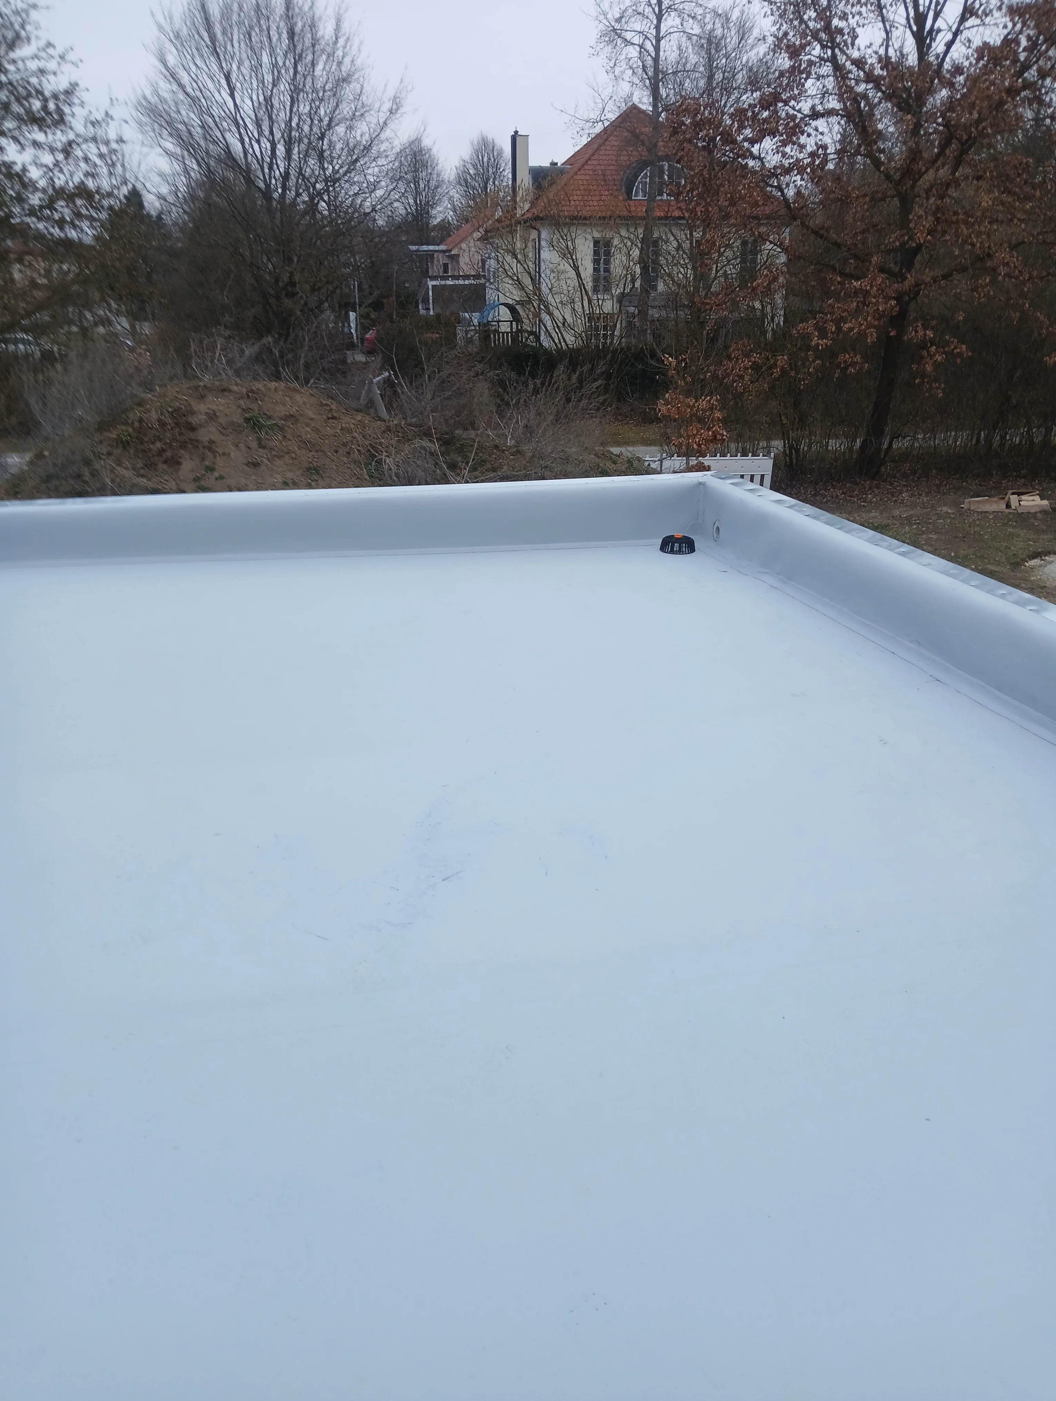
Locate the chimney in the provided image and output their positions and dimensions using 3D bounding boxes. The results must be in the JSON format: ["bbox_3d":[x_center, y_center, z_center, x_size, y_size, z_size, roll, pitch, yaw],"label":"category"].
[{"bbox_3d":[-0.309,-21.569,43.130,0.510,2.962,0.800,-6,22,-16],"label":"chimney"}]

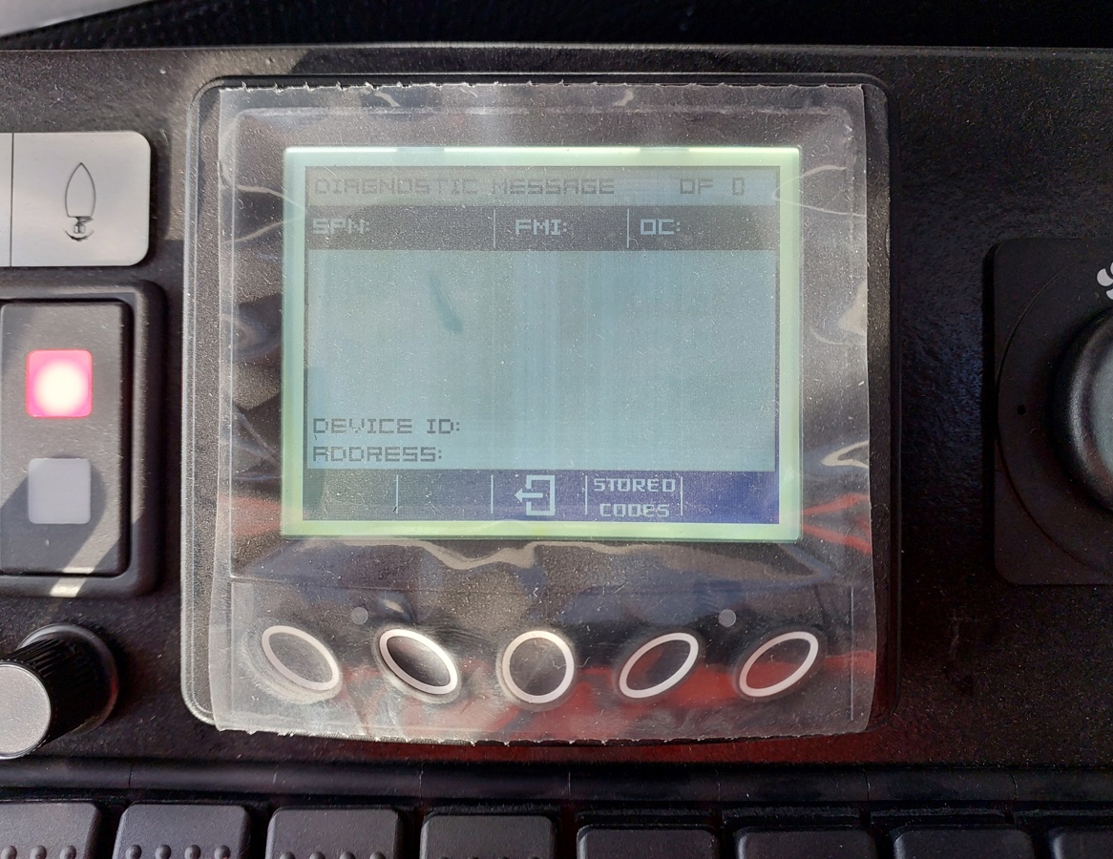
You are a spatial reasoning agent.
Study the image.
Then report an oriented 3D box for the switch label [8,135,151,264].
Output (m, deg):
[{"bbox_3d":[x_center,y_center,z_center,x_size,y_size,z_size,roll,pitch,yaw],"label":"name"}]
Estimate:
[{"bbox_3d":[-0.083,-0.040,0.134,0.025,0.024,0.001,0,-2,0],"label":"switch label"}]

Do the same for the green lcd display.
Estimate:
[{"bbox_3d":[-0.002,-0.014,0.127,0.085,0.064,0.004,0,-2,0],"label":"green lcd display"}]

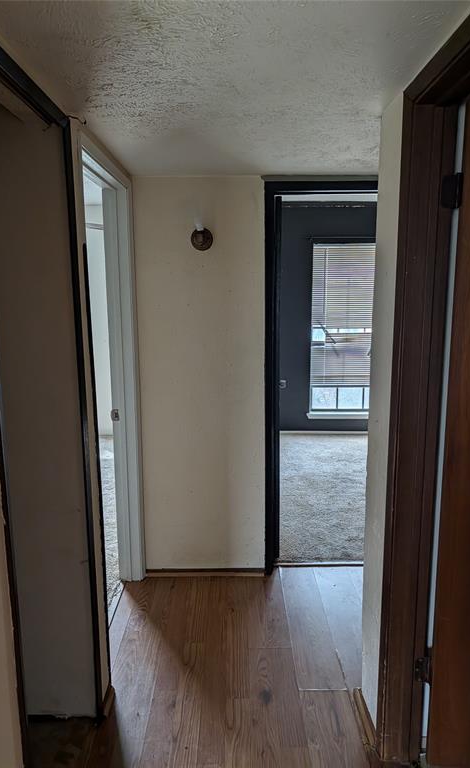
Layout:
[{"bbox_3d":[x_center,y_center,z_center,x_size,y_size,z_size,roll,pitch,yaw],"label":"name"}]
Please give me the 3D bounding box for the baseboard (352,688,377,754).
[{"bbox_3d":[0.473,1.218,1.942,0.024,0.042,0.260,0,9,0],"label":"baseboard"}]

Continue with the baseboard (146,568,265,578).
[{"bbox_3d":[-0.164,1.051,2.969,0.655,0.042,0.022,0,9,0],"label":"baseboard"}]

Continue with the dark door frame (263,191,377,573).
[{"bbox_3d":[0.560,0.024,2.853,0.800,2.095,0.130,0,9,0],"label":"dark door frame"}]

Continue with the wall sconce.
[{"bbox_3d":[-0.163,-0.722,2.633,0.112,0.120,0.100,0,9,0],"label":"wall sconce"}]

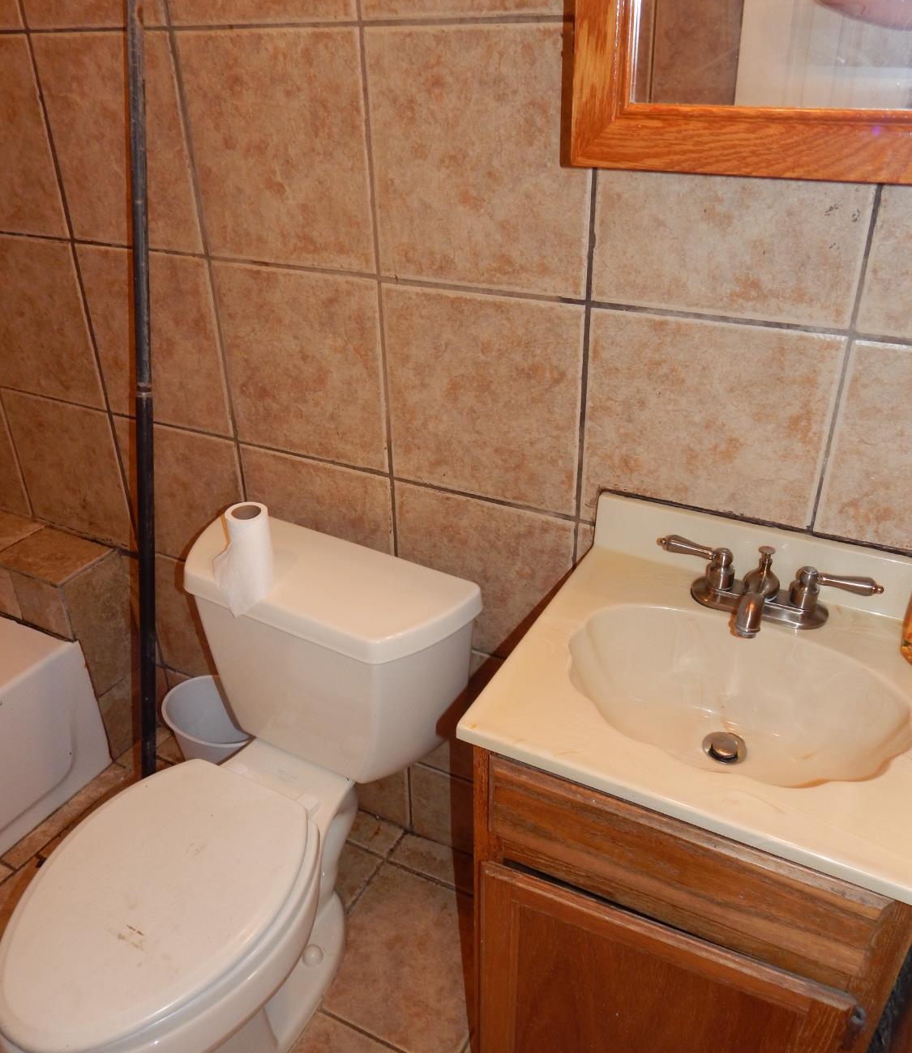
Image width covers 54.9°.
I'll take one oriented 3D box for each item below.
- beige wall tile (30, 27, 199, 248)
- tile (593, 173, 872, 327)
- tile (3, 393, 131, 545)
[{"bbox_3d":[-0.516,-0.588,1.351,0.301,0.301,0.013,14,33,25],"label":"beige wall tile"},{"bbox_3d":[0.299,-0.383,0.955,0.301,0.301,0.013,14,33,25],"label":"tile"},{"bbox_3d":[-0.777,-0.117,1.790,0.301,0.301,0.013,14,33,25],"label":"tile"}]

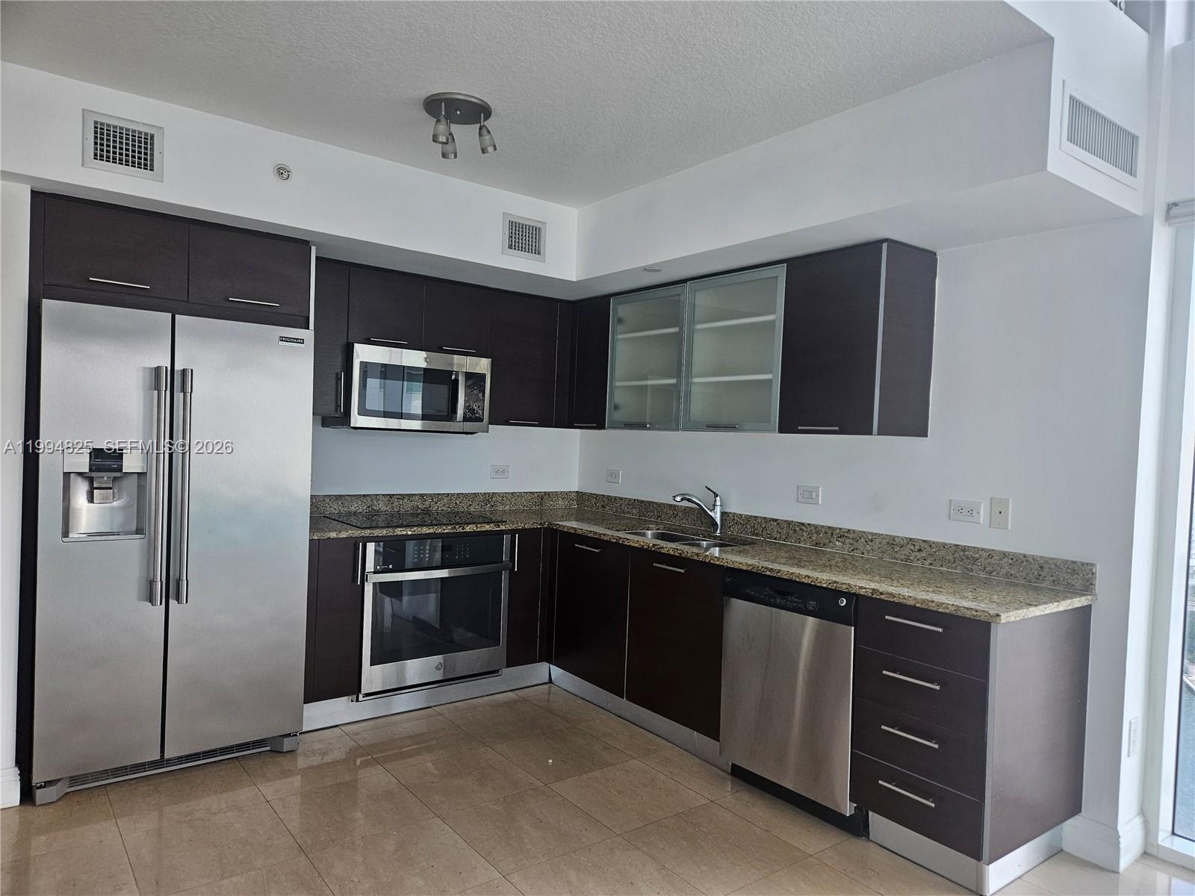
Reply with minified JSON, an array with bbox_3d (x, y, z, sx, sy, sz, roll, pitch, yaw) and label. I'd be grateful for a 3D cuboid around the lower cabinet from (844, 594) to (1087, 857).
[{"bbox_3d":[1.266,0.863,2.692,0.630,0.707,0.475,1,1,-37],"label":"lower cabinet"}]

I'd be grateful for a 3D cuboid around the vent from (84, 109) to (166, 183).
[{"bbox_3d":[-1.652,-1.053,2.773,0.246,0.195,0.015,1,1,-37],"label":"vent"}]

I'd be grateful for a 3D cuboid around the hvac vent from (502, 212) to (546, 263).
[{"bbox_3d":[-0.348,-1.003,3.795,0.240,0.195,0.020,2,1,-37],"label":"hvac vent"}]

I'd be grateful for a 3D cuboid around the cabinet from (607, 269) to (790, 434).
[{"bbox_3d":[0.553,-0.436,3.915,0.332,0.716,1.194,2,1,-37],"label":"cabinet"}]

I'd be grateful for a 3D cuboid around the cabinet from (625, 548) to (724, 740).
[{"bbox_3d":[0.567,0.818,3.593,0.619,0.708,0.596,2,1,-37],"label":"cabinet"}]

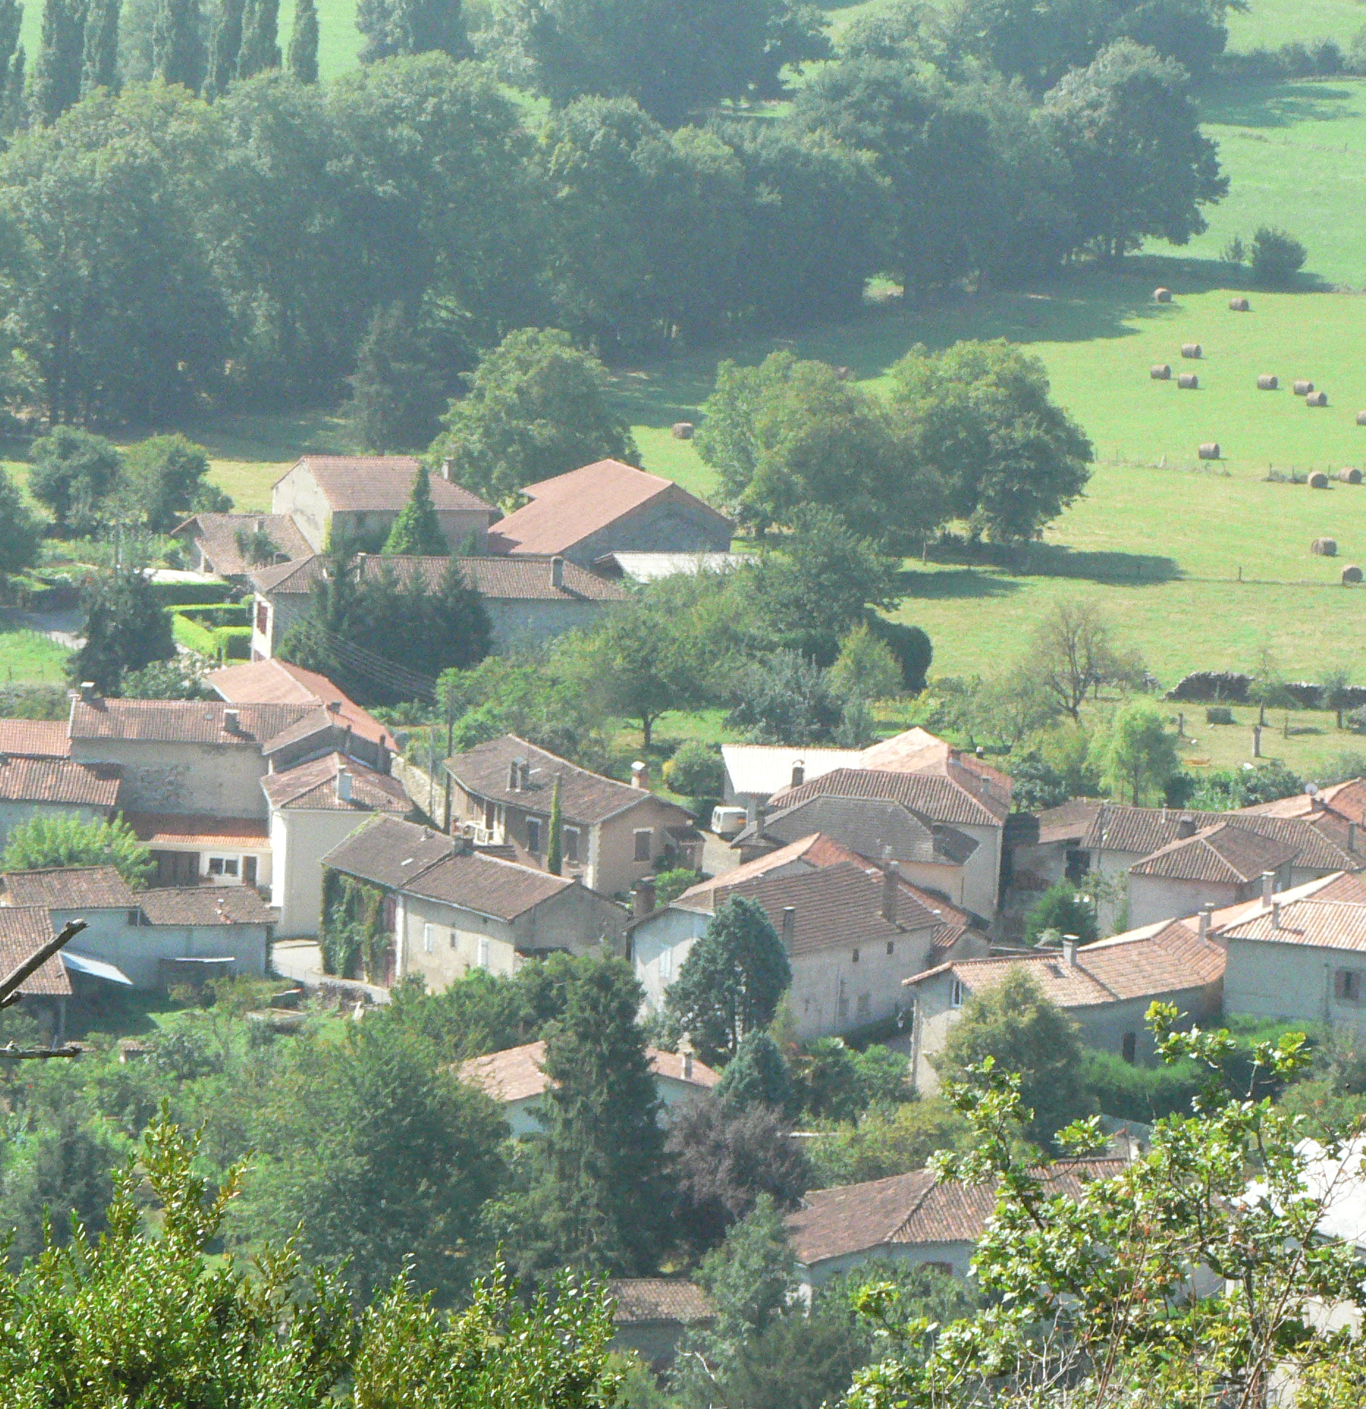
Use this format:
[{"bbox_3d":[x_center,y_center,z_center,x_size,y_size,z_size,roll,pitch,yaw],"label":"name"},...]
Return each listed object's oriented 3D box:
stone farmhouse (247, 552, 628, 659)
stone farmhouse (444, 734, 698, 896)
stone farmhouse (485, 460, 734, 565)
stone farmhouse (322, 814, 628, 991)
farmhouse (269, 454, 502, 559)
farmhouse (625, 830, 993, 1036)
[{"bbox_3d":[-16.990,-6.920,702.810,25.000,7.900,9.200,1,8,-10],"label":"stone farmhouse"},{"bbox_3d":[-6.630,7.000,627.260,8.200,6.500,21.000,-2,9,-28],"label":"stone farmhouse"},{"bbox_3d":[-4.680,-13.260,746.700,12.600,7.600,14.500,-1,8,-20],"label":"stone farmhouse"},{"bbox_3d":[-11.780,12.360,580.040,7.800,8.300,22.800,-2,9,-28],"label":"stone farmhouse"},{"bbox_3d":[-21.790,-14.000,748.060,12.300,7.800,12.800,-1,8,-18],"label":"farmhouse"},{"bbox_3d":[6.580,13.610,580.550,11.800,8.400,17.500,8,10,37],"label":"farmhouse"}]

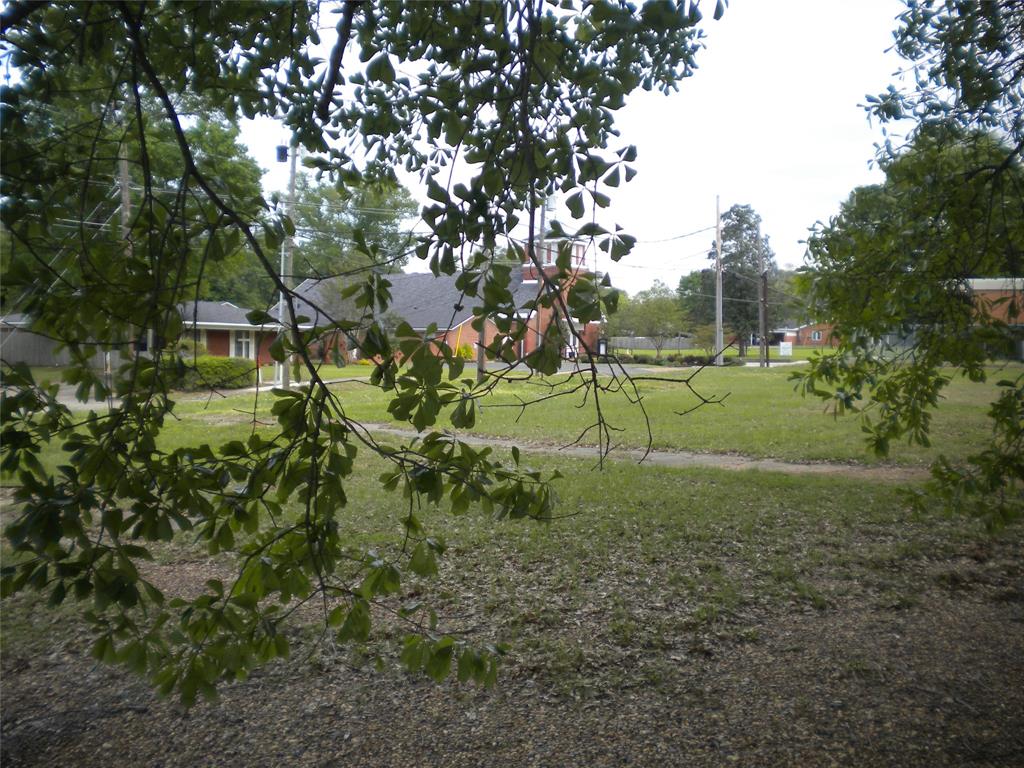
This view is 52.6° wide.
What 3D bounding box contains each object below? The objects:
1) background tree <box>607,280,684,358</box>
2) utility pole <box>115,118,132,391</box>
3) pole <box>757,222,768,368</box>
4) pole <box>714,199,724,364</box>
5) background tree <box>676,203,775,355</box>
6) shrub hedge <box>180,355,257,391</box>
[{"bbox_3d":[11.715,-5.654,90.857,6.900,6.830,6.700,0,2,0],"label":"background tree"},{"bbox_3d":[-13.532,-4.514,36.301,0.300,9.500,0.300,-1,2,0],"label":"utility pole"},{"bbox_3d":[15.107,-5.371,62.815,0.320,8.810,0.320,-2,2,0],"label":"pole"},{"bbox_3d":[12.760,-6.357,63.778,0.340,10.560,0.340,-1,2,0],"label":"pole"},{"bbox_3d":[20.749,-10.087,99.692,9.300,14.680,9.000,0,2,0],"label":"background tree"},{"bbox_3d":[-10.517,-0.428,36.975,2.700,1.210,1.600,-1,3,-21],"label":"shrub hedge"}]

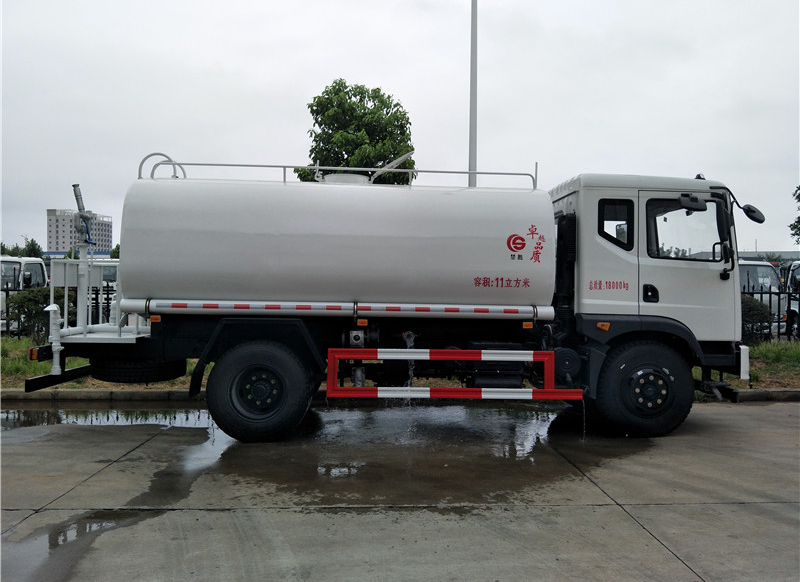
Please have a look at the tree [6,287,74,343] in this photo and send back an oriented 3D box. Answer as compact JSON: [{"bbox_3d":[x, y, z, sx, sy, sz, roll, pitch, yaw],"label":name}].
[{"bbox_3d":[-8.156,0.578,12.584,1.500,1.250,1.400,1,-1,-3],"label":"tree"}]

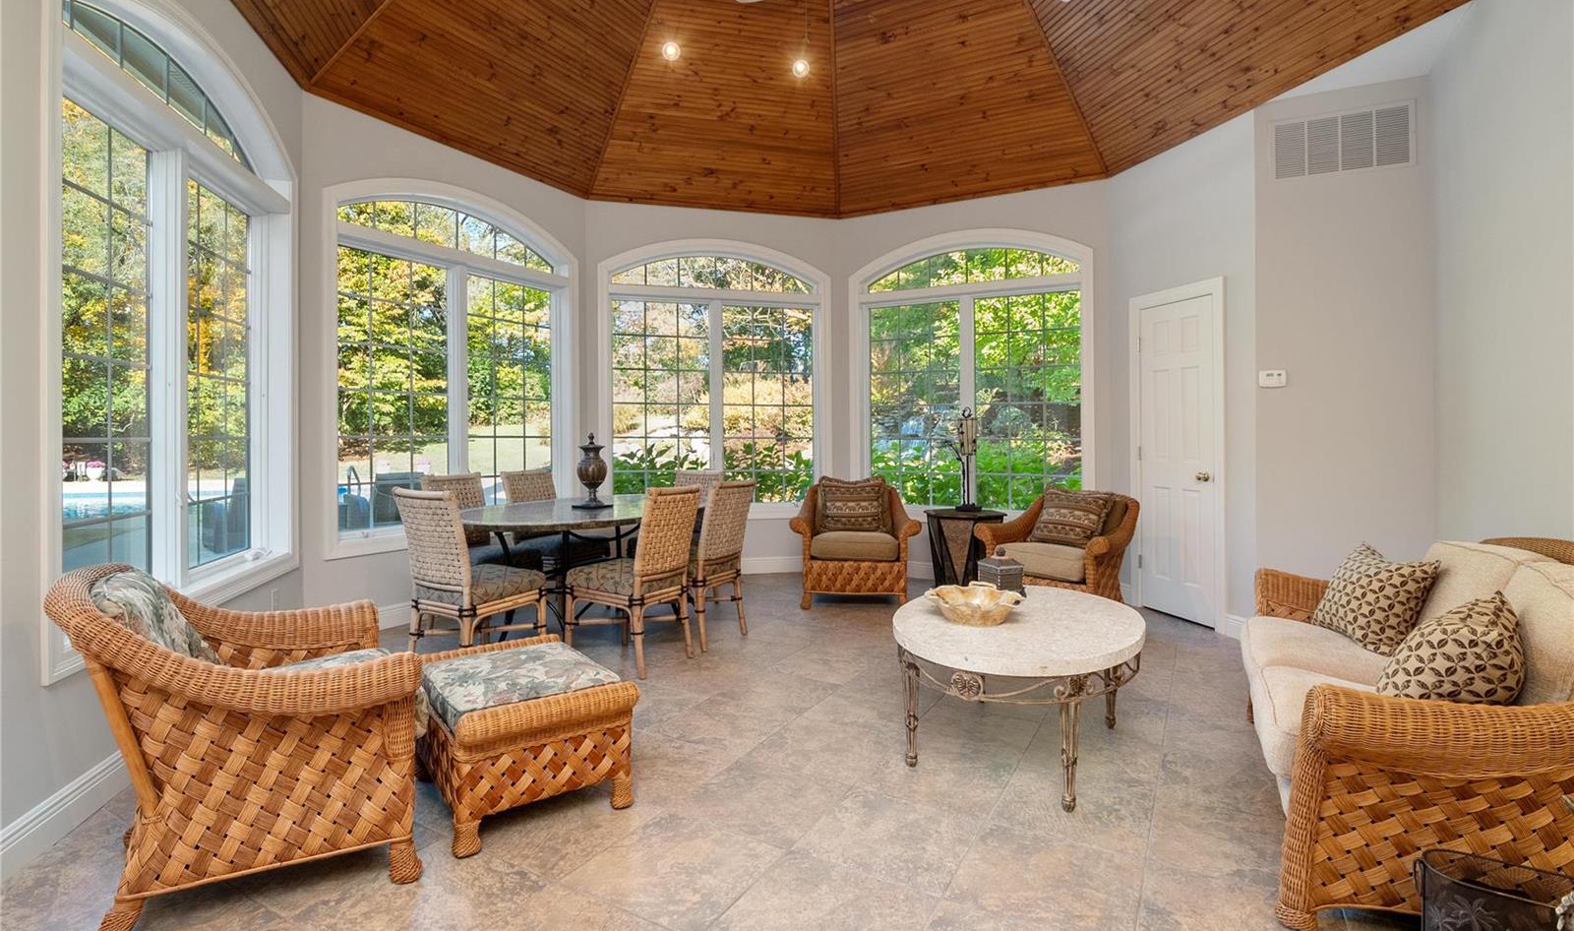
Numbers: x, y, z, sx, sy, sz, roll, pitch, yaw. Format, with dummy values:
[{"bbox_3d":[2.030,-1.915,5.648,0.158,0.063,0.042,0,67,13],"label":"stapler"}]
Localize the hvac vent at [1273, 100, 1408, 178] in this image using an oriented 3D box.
[{"bbox_3d":[2.967,-1.728,3.751,0.635,0.340,0.030,1,3,27],"label":"hvac vent"}]

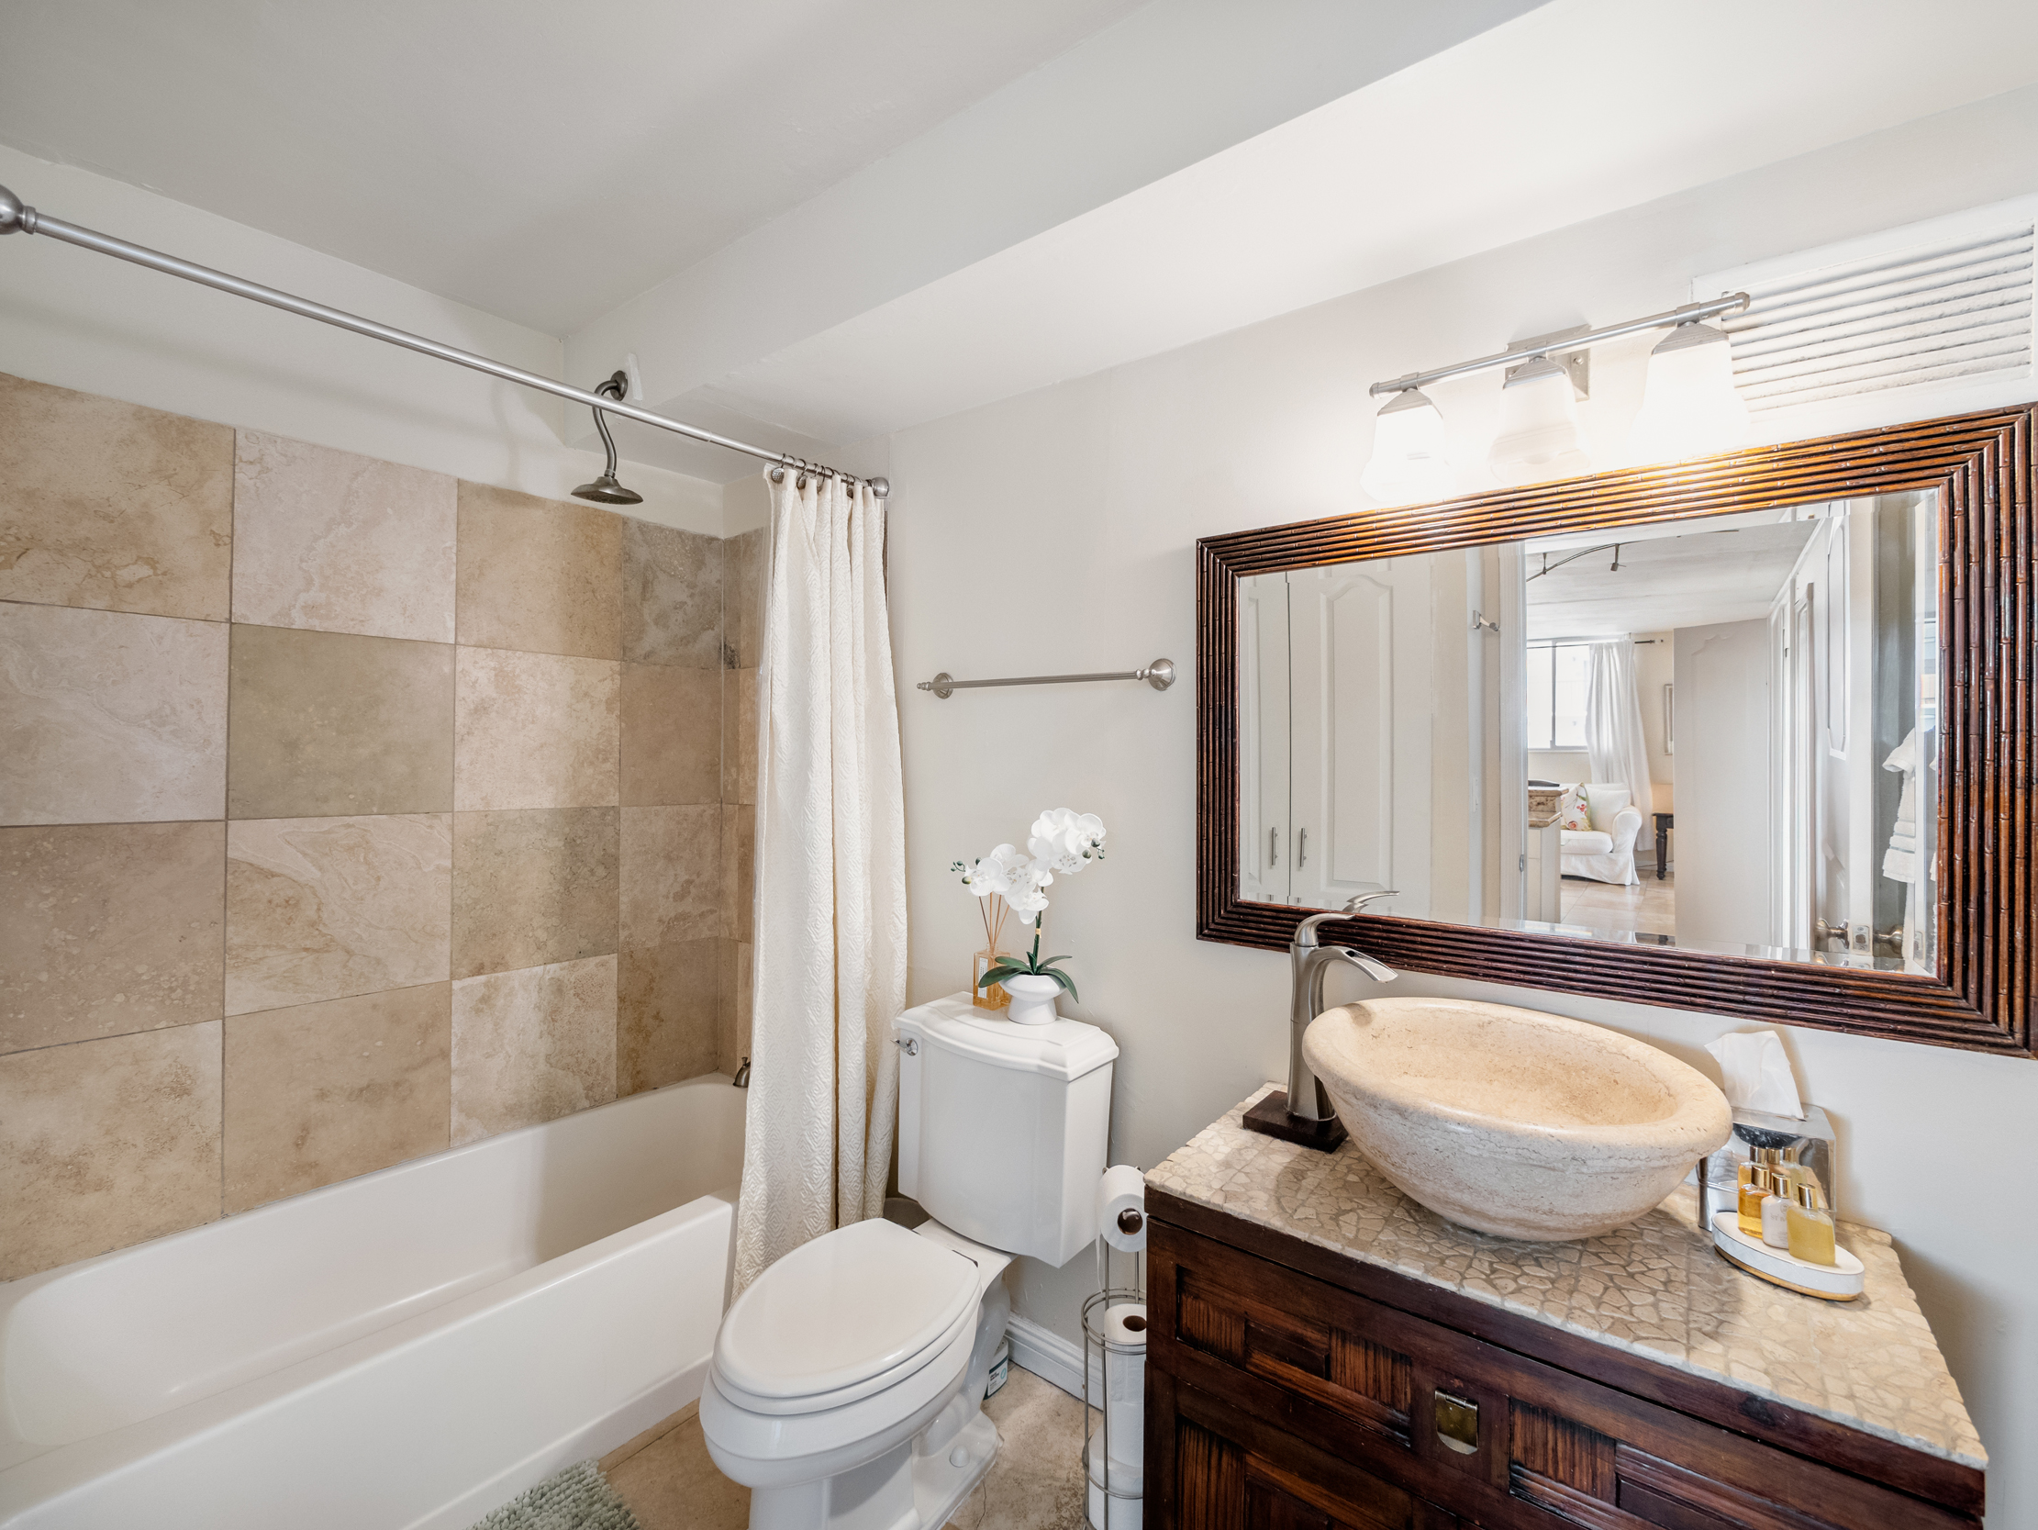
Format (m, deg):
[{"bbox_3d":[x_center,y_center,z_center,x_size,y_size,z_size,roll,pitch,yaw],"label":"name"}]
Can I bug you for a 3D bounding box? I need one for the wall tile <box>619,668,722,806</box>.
[{"bbox_3d":[-1.042,-0.085,2.478,0.012,0.407,0.309,0,0,41],"label":"wall tile"}]

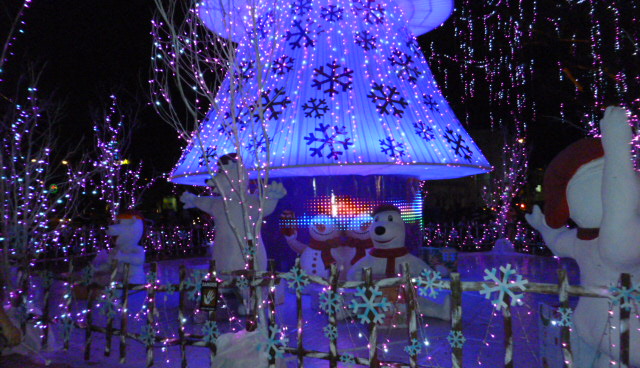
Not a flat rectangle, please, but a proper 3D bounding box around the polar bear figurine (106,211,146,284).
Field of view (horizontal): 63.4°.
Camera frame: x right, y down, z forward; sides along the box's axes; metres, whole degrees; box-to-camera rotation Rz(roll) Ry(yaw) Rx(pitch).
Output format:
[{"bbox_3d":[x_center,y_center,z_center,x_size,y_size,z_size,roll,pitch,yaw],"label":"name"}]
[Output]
[{"bbox_3d":[-3.585,1.203,9.350,1.000,1.380,1.200,-2,-1,-18],"label":"polar bear figurine"}]

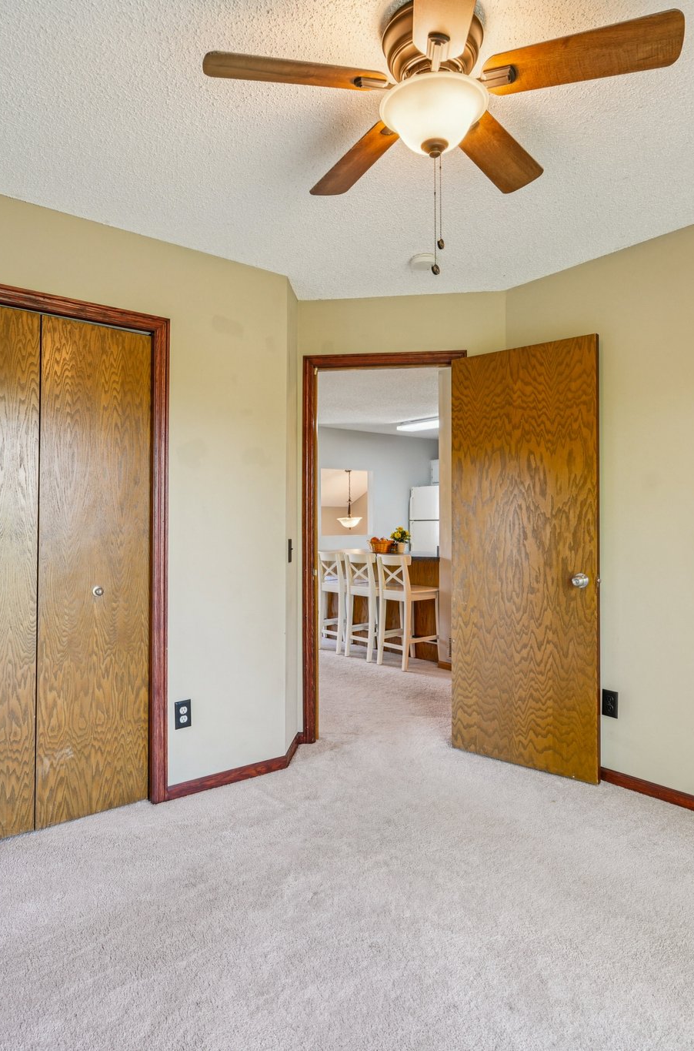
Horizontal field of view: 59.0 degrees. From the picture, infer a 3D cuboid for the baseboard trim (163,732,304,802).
[{"bbox_3d":[-0.508,1.148,2.967,0.837,0.062,0.272,0,-1,-36],"label":"baseboard trim"}]

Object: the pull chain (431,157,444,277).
[{"bbox_3d":[0.222,-0.762,1.500,0.031,0.300,0.024,0,-1,0],"label":"pull chain"}]

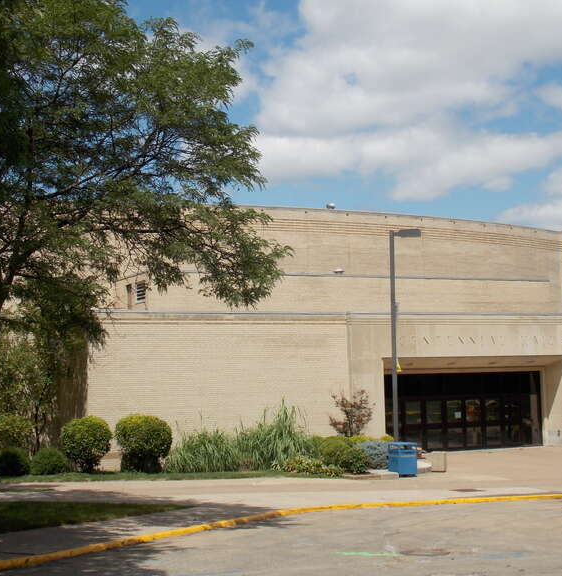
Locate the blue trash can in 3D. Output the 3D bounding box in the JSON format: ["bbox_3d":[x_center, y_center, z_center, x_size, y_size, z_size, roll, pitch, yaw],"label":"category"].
[{"bbox_3d":[3.750,5.293,31.500,0.660,1.030,0.660,1,-6,-24],"label":"blue trash can"}]

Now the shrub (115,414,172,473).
[{"bbox_3d":[-4.298,4.876,31.900,1.750,1.760,1.700,-1,-5,0],"label":"shrub"}]

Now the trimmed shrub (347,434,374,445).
[{"bbox_3d":[2.672,5.360,34.300,0.950,0.800,0.950,-1,-5,0],"label":"trimmed shrub"}]

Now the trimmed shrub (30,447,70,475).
[{"bbox_3d":[-7.100,5.290,31.300,1.180,0.820,1.150,-1,-5,0],"label":"trimmed shrub"}]

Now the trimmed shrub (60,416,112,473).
[{"bbox_3d":[-6.076,4.876,31.800,1.580,1.720,1.550,-1,-5,0],"label":"trimmed shrub"}]

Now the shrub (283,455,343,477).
[{"bbox_3d":[0.963,5.426,31.200,1.800,0.600,1.100,-1,-5,0],"label":"shrub"}]

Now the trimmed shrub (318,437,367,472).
[{"bbox_3d":[1.935,5.155,31.600,1.550,1.000,1.350,-1,-5,0],"label":"trimmed shrub"}]

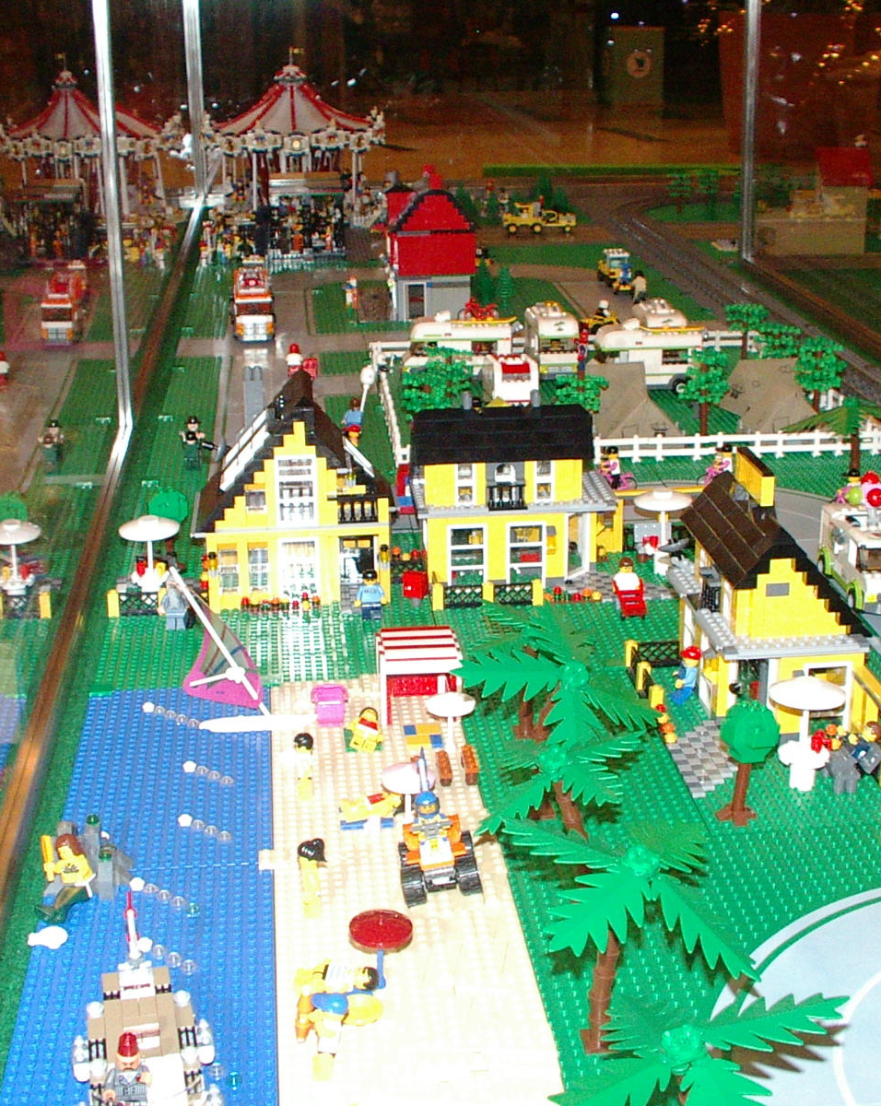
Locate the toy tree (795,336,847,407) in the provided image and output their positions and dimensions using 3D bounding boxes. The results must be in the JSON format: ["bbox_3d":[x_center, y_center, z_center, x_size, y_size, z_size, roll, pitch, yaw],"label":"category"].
[{"bbox_3d":[0.448,-0.206,1.897,0.064,0.093,0.064,-2,20,-6],"label":"toy tree"}]

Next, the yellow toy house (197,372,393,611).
[{"bbox_3d":[-0.122,-0.055,1.347,0.166,0.173,0.117,-3,20,-6],"label":"yellow toy house"}]

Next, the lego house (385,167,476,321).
[{"bbox_3d":[-0.020,-0.473,2.453,0.136,0.210,0.164,-3,20,-6],"label":"lego house"}]

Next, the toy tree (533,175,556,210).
[{"bbox_3d":[0.225,-0.771,3.479,0.038,0.074,0.038,-3,20,-6],"label":"toy tree"}]

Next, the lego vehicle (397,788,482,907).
[{"bbox_3d":[-0.002,0.163,0.912,0.044,0.057,0.051,-7,21,-17],"label":"lego vehicle"}]

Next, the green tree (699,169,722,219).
[{"bbox_3d":[0.563,-0.746,3.365,0.051,0.099,0.051,-3,20,-6],"label":"green tree"}]

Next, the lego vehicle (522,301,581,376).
[{"bbox_3d":[0.142,-0.277,2.093,0.052,0.082,0.130,-3,20,-8],"label":"lego vehicle"}]

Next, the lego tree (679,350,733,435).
[{"bbox_3d":[0.292,-0.174,1.777,0.058,0.090,0.056,-2,19,-6],"label":"lego tree"}]

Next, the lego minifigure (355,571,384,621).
[{"bbox_3d":[-0.056,0.033,1.270,0.024,0.041,0.015,-2,19,-6],"label":"lego minifigure"}]

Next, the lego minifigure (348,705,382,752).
[{"bbox_3d":[-0.052,0.119,1.098,0.022,0.027,0.018,8,21,20],"label":"lego minifigure"}]

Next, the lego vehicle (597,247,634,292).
[{"bbox_3d":[0.290,-0.468,2.667,0.038,0.058,0.122,-3,20,-8],"label":"lego vehicle"}]

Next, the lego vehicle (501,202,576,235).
[{"bbox_3d":[0.193,-0.666,3.211,0.150,0.058,0.040,-2,20,-6],"label":"lego vehicle"}]

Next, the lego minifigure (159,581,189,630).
[{"bbox_3d":[-0.206,0.040,1.255,0.024,0.041,0.015,-3,19,-8],"label":"lego minifigure"}]

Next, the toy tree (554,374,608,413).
[{"bbox_3d":[0.153,-0.163,1.783,0.058,0.078,0.056,-3,20,-6],"label":"toy tree"}]

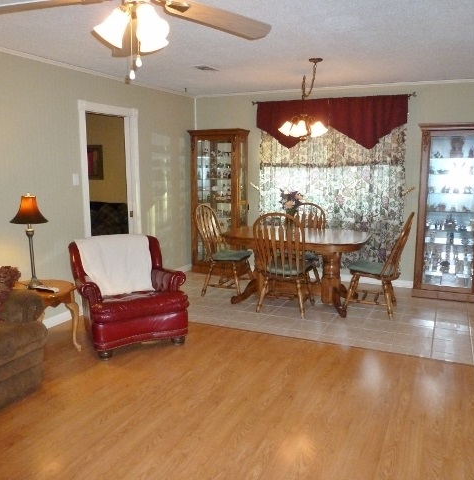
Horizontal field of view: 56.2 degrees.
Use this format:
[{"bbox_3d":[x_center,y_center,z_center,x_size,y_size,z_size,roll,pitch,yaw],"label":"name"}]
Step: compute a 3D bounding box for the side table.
[{"bbox_3d":[-1.608,0.659,3.523,0.610,0.540,0.530,4,10,25],"label":"side table"}]

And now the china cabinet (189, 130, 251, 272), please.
[{"bbox_3d":[-0.242,-0.493,6.175,0.755,1.940,0.380,4,10,25],"label":"china cabinet"}]

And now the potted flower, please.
[{"bbox_3d":[0.593,-0.316,4.903,0.260,0.480,0.260,4,10,25],"label":"potted flower"}]

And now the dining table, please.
[{"bbox_3d":[0.666,0.305,4.928,1.630,0.756,1.050,4,10,25],"label":"dining table"}]

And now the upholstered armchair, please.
[{"bbox_3d":[-0.963,0.426,3.929,0.840,0.870,0.880,-4,10,-23],"label":"upholstered armchair"}]

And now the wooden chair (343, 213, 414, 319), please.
[{"bbox_3d":[1.461,0.215,4.569,0.630,1.040,0.500,6,11,33],"label":"wooden chair"}]

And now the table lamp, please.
[{"bbox_3d":[-1.637,0.006,3.506,0.280,0.765,0.280,4,10,25],"label":"table lamp"}]

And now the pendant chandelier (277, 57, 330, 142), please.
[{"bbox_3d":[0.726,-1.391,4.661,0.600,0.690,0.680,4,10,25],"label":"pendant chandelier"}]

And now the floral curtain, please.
[{"bbox_3d":[1.149,-0.612,5.609,1.840,1.840,0.110,4,10,25],"label":"floral curtain"}]

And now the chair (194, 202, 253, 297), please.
[{"bbox_3d":[-0.133,0.106,5.295,0.630,1.040,0.500,2,10,17],"label":"chair"}]

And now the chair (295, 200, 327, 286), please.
[{"bbox_3d":[0.768,0.110,5.238,0.500,1.040,0.620,4,10,25],"label":"chair"}]

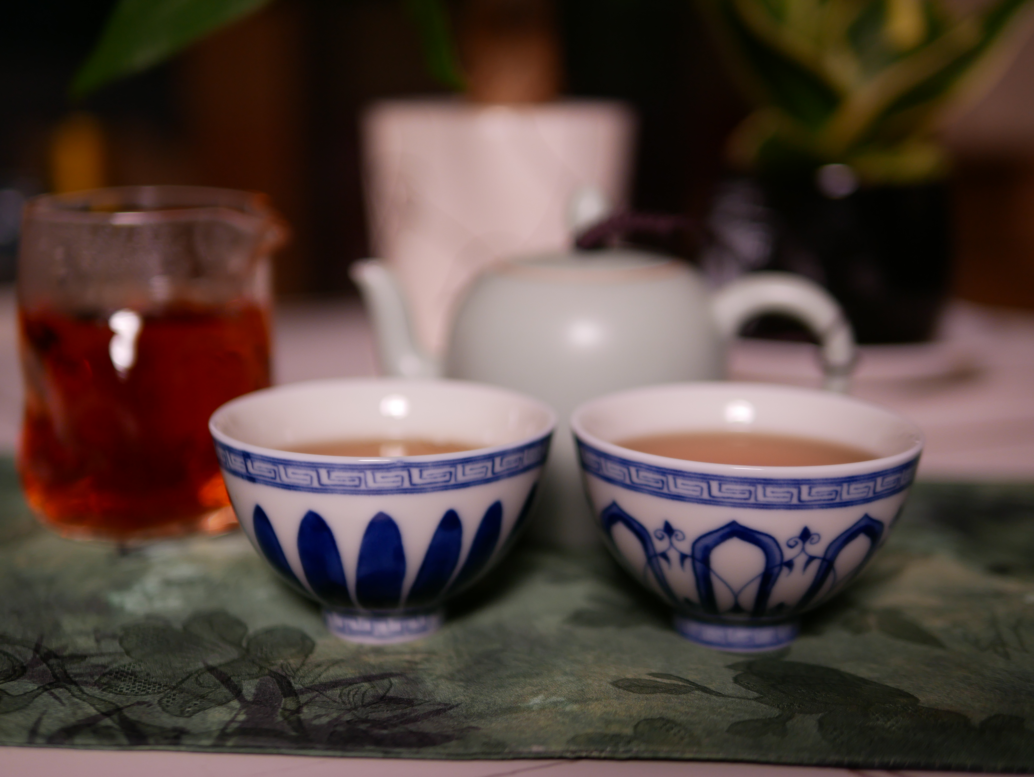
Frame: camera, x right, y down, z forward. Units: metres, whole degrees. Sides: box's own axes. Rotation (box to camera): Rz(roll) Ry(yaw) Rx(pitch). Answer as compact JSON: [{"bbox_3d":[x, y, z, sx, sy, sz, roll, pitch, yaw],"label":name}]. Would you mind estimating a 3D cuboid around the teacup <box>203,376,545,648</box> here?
[{"bbox_3d":[-0.030,0.030,0.342,0.077,0.049,0.077,1,13,0],"label":"teacup"}]

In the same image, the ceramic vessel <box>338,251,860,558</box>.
[{"bbox_3d":[0.024,-0.006,0.417,0.139,0.087,0.080,1,13,0],"label":"ceramic vessel"}]

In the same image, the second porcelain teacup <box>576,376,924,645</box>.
[{"bbox_3d":[0.051,0.031,0.338,0.077,0.049,0.077,1,13,0],"label":"second porcelain teacup"}]

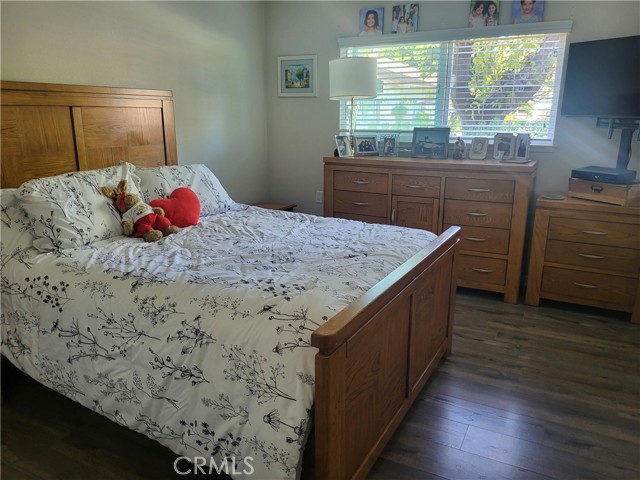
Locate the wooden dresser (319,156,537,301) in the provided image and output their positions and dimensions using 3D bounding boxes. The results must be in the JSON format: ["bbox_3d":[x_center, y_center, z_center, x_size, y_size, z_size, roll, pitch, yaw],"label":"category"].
[{"bbox_3d":[0.864,-0.165,4.028,1.639,1.017,0.476,8,17,28],"label":"wooden dresser"}]

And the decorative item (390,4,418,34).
[{"bbox_3d":[0.711,-1.823,3.986,0.215,0.214,0.030,8,17,28],"label":"decorative item"}]

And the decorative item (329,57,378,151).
[{"bbox_3d":[0.278,-1.102,4.069,0.403,0.778,0.403,0,15,0],"label":"decorative item"}]

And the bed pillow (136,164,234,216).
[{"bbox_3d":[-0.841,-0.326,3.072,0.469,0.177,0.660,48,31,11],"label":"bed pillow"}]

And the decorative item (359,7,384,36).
[{"bbox_3d":[0.448,-1.863,4.127,0.211,0.211,0.030,8,17,28],"label":"decorative item"}]

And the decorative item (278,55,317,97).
[{"bbox_3d":[-0.211,-1.556,4.593,0.431,0.383,0.027,8,17,28],"label":"decorative item"}]

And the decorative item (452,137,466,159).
[{"bbox_3d":[1.107,-0.723,3.805,0.095,0.176,0.079,8,17,28],"label":"decorative item"}]

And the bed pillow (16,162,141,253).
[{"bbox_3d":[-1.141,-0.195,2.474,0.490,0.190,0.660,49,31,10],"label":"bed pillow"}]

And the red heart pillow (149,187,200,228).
[{"bbox_3d":[-0.782,-0.184,2.638,0.116,0.258,0.272,-22,28,50],"label":"red heart pillow"}]

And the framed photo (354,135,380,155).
[{"bbox_3d":[0.421,-0.822,4.197,0.225,0.172,0.068,8,8,28],"label":"framed photo"}]

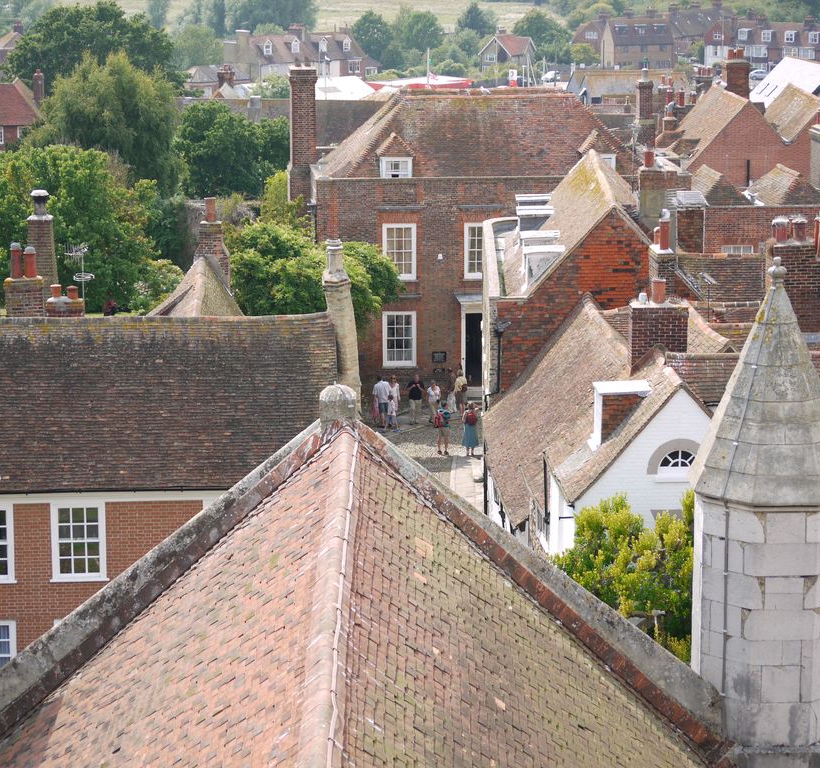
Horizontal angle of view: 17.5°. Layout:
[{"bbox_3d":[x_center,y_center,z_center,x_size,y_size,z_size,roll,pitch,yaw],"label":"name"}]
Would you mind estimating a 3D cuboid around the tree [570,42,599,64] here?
[{"bbox_3d":[27.856,-52.641,425.361,4.470,3.814,4.246,0,11,0],"label":"tree"}]

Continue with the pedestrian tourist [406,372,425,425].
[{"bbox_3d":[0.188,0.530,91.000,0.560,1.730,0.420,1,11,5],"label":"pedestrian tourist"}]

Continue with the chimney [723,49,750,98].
[{"bbox_3d":[15.282,-14.531,125.000,1.050,2.500,1.100,-1,11,-3],"label":"chimney"}]

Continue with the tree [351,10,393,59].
[{"bbox_3d":[-6.247,-55.412,432.000,7.200,10.300,7.000,0,11,0],"label":"tree"}]

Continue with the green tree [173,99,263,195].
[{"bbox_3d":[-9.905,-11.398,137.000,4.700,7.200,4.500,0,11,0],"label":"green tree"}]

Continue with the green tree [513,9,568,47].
[{"bbox_3d":[22.057,-59.007,450.859,9.465,9.084,8.992,0,11,0],"label":"green tree"}]

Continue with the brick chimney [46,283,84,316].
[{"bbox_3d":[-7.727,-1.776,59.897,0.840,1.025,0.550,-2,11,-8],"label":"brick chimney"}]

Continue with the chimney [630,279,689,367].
[{"bbox_3d":[5.189,-1.263,55.600,1.140,1.880,0.720,0,11,0],"label":"chimney"}]

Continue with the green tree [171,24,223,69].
[{"bbox_3d":[-32.477,-49.667,405.000,8.000,10.000,7.800,0,11,0],"label":"green tree"}]

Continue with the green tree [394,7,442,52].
[{"bbox_3d":[1.421,-58.851,445.818,8.023,8.648,7.622,0,11,0],"label":"green tree"}]

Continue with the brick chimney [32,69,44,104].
[{"bbox_3d":[-25.800,-20.603,185.000,0.770,2.650,0.720,-1,11,-5],"label":"brick chimney"}]

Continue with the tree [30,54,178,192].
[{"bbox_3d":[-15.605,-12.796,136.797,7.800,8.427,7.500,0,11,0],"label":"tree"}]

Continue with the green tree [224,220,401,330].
[{"bbox_3d":[-3.040,-1.566,83.668,5.400,6.665,5.000,0,11,0],"label":"green tree"}]

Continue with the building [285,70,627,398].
[{"bbox_3d":[2.063,-5.701,96.982,12.739,11.549,8.300,-1,11,-5],"label":"building"}]

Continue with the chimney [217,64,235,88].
[{"bbox_3d":[-11.403,-18.933,165.000,0.950,1.700,0.850,0,11,0],"label":"chimney"}]

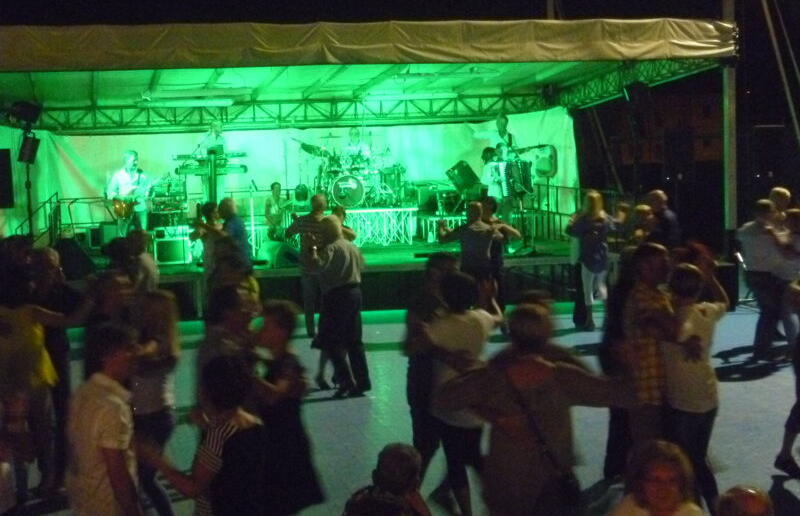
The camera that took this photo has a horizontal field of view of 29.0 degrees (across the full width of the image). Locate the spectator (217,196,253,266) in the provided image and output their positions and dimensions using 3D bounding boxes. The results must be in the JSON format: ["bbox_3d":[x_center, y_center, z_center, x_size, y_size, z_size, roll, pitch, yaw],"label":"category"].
[{"bbox_3d":[-1.940,0.145,18.100,0.480,1.720,0.520,0,5,15],"label":"spectator"}]

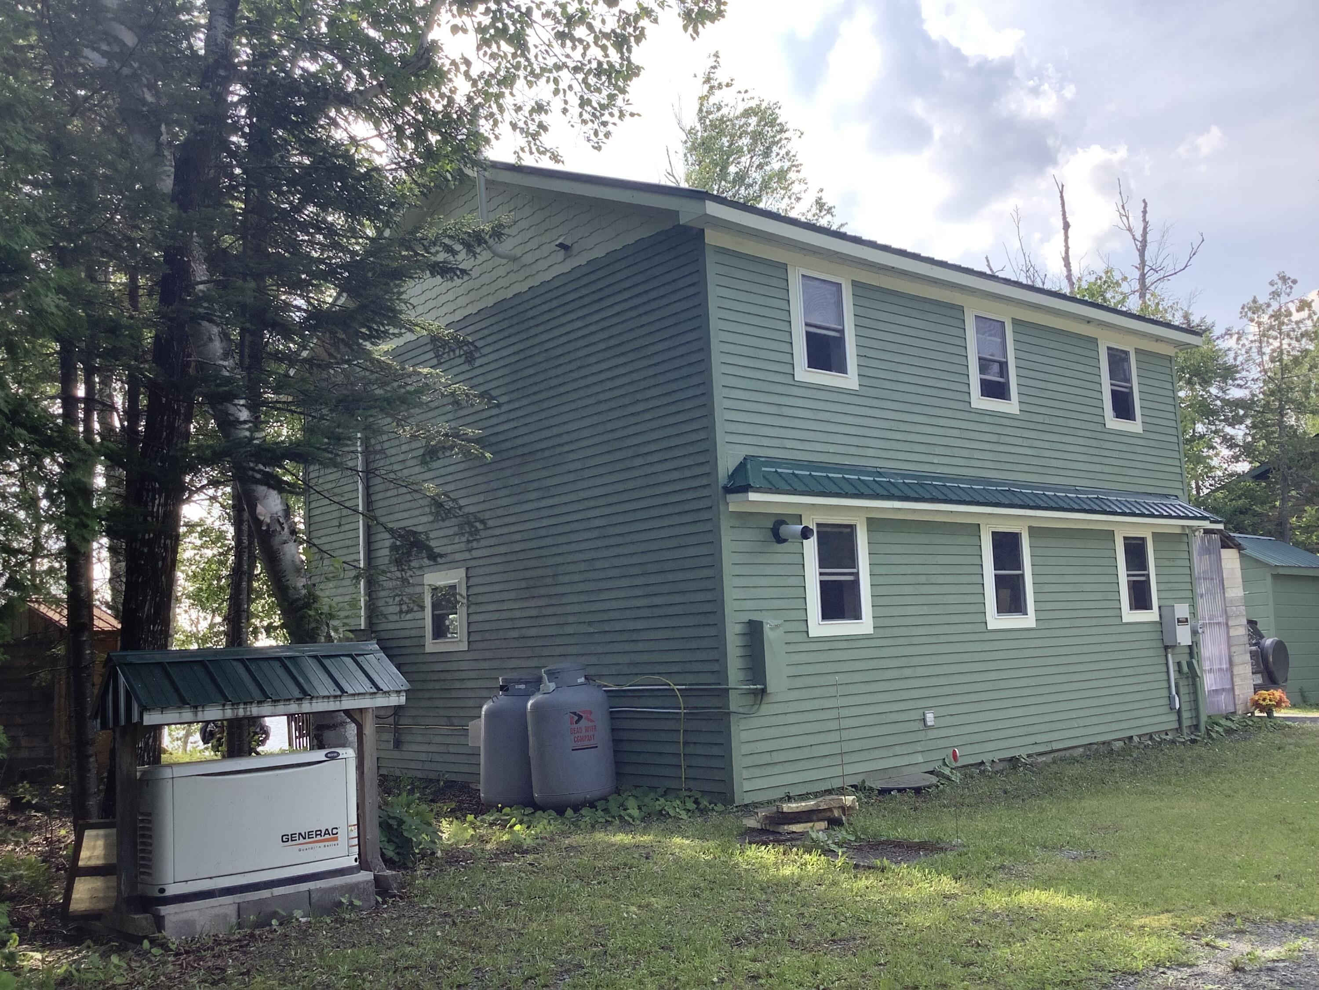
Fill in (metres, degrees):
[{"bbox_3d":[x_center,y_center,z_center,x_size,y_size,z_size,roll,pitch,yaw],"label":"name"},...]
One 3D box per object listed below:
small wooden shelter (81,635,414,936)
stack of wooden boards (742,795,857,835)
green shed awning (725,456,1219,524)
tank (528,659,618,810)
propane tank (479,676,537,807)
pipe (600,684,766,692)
[{"bbox_3d":[-2.446,1.678,7.118,1.570,1.510,1.000,3,-9,-39],"label":"small wooden shelter"},{"bbox_3d":[1.116,2.577,9.581,0.840,0.220,0.380,-1,-7,-14],"label":"stack of wooden boards"},{"bbox_3d":[3.957,0.030,13.072,8.700,0.450,0.340,3,-9,-40],"label":"green shed awning"},{"bbox_3d":[-0.843,2.222,10.991,0.762,1.320,0.762,-3,-7,0],"label":"tank"},{"bbox_3d":[-1.349,2.396,11.581,0.762,1.250,0.762,-3,-7,0],"label":"propane tank"},{"bbox_3d":[0.119,1.742,10.626,0.035,0.035,2.200,3,-9,-40],"label":"pipe"}]

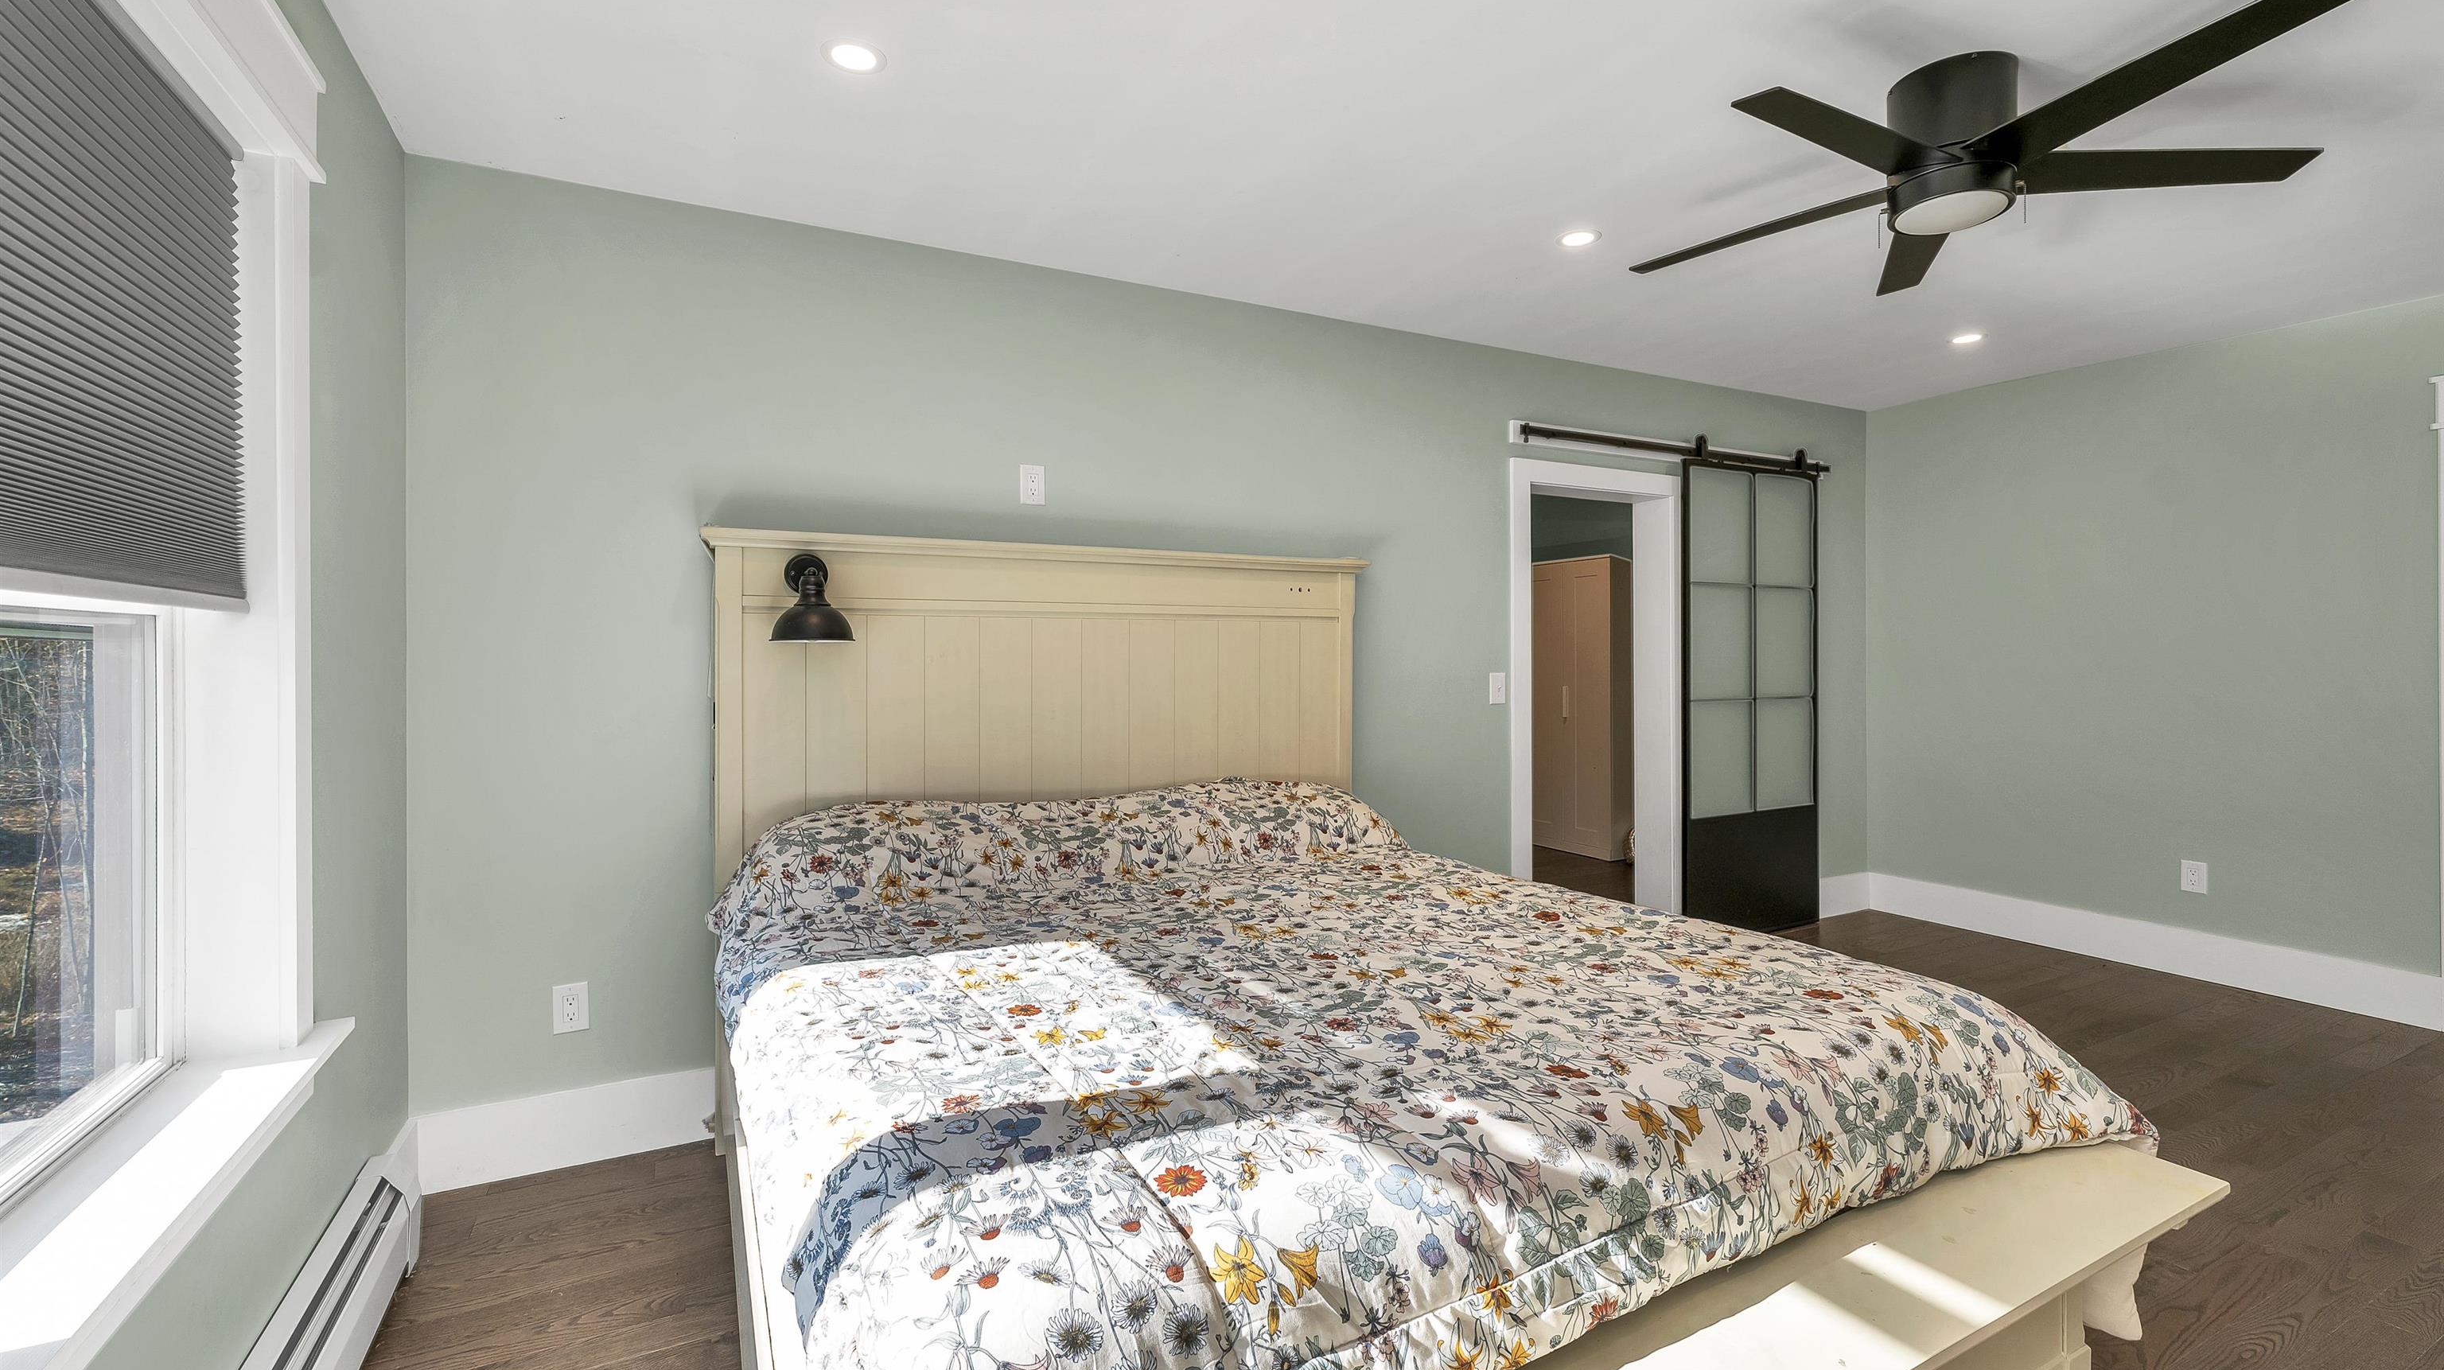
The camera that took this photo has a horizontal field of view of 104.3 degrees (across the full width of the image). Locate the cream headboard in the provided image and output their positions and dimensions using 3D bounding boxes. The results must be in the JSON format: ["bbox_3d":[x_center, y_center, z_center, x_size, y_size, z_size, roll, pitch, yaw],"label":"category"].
[{"bbox_3d":[-0.412,0.395,2.890,2.042,1.592,0.113,0,0,-27],"label":"cream headboard"}]

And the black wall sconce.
[{"bbox_3d":[-1.048,-0.228,2.430,0.196,0.238,0.240,0,0,-27],"label":"black wall sconce"}]

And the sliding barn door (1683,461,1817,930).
[{"bbox_3d":[2.433,0.080,4.347,0.910,2.132,0.043,0,0,-27],"label":"sliding barn door"}]

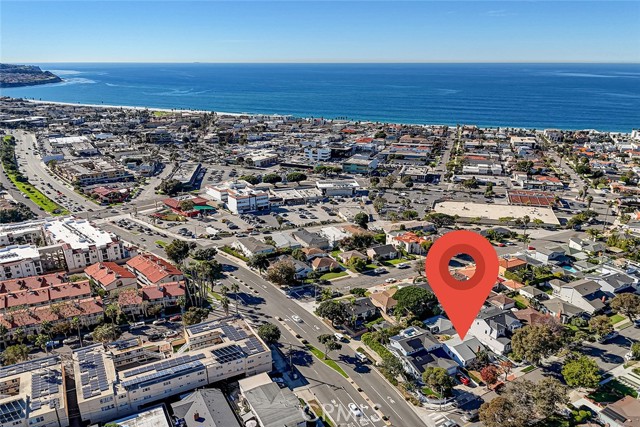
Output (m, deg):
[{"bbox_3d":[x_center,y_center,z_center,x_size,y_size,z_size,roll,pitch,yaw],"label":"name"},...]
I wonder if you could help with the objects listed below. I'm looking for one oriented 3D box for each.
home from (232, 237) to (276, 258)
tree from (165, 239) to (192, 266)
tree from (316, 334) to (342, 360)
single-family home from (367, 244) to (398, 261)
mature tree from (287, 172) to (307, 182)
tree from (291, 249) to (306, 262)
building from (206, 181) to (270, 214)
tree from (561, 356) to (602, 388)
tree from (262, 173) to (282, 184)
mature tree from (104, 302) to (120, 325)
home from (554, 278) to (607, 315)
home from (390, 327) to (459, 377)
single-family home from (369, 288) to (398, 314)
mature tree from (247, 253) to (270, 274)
[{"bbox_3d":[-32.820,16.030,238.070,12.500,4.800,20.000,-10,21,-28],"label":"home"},{"bbox_3d":[-63.630,17.630,207.480,11.500,12.000,11.500,0,18,0],"label":"tree"},{"bbox_3d":[3.020,41.440,141.820,7.500,8.100,7.200,0,18,0],"label":"tree"},{"bbox_3d":[29.520,18.280,216.630,12.000,5.000,9.500,-9,20,-25],"label":"single-family home"},{"bbox_3d":[-17.514,-25.563,347.462,15.300,9.800,13.000,0,18,0],"label":"mature tree"},{"bbox_3d":[-10.087,20.000,215.937,6.800,6.100,6.500,0,18,0],"label":"tree"},{"bbox_3d":[-53.100,-10.900,293.900,23.000,10.600,37.000,-13,22,-34],"label":"building"},{"bbox_3d":[74.090,44.960,131.050,10.000,8.200,10.000,-9,21,-26],"label":"tree"},{"bbox_3d":[-35.460,-25.350,343.850,14.000,7.800,13.000,0,18,0],"label":"tree"},{"bbox_3d":[-67.500,33.600,151.200,4.800,9.000,4.800,0,18,0],"label":"mature tree"},{"bbox_3d":[101.970,30.950,177.940,12.000,7.300,15.800,-9,20,-25],"label":"home"},{"bbox_3d":[31.576,43.139,144.413,13.600,7.200,19.000,-9,20,-26],"label":"home"},{"bbox_3d":[25.380,32.300,174.320,11.300,5.000,11.500,-9,20,-25],"label":"single-family home"},{"bbox_3d":[-25.400,21.300,192.000,9.600,9.200,9.300,0,18,0],"label":"mature tree"}]

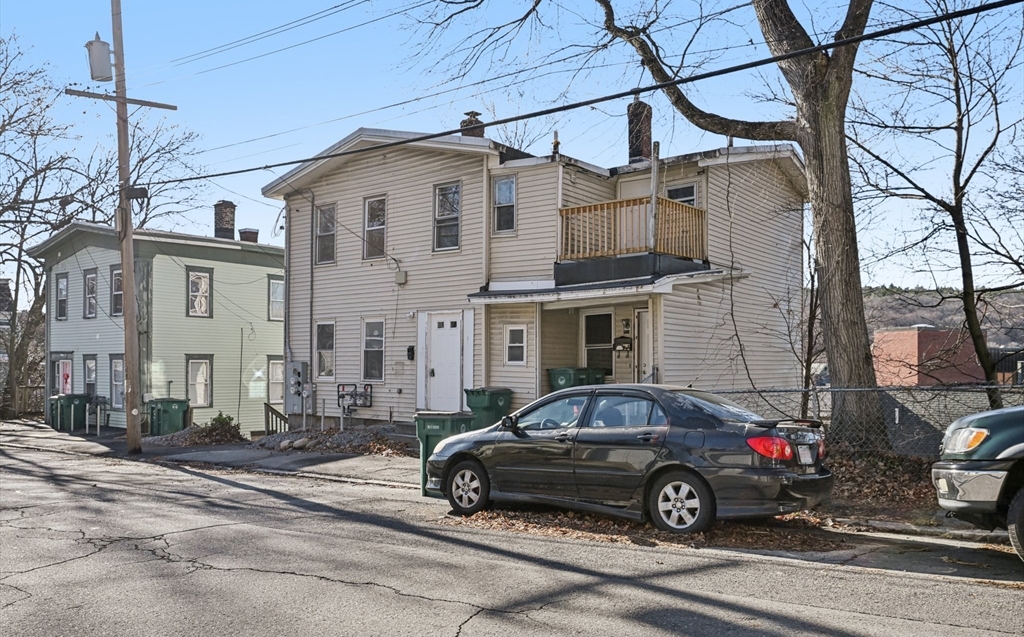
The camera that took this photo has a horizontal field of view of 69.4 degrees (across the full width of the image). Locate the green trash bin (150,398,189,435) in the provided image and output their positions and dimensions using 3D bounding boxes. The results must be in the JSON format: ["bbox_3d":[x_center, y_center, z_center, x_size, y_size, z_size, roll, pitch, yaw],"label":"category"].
[{"bbox_3d":[-10.340,3.000,22.500,0.680,1.100,0.820,-3,-5,44],"label":"green trash bin"}]

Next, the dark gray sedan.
[{"bbox_3d":[1.067,1.410,8.010,4.530,1.460,1.710,-6,-7,39],"label":"dark gray sedan"}]

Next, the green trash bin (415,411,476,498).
[{"bbox_3d":[-0.888,1.850,10.080,0.620,1.080,0.640,-4,-5,33],"label":"green trash bin"}]

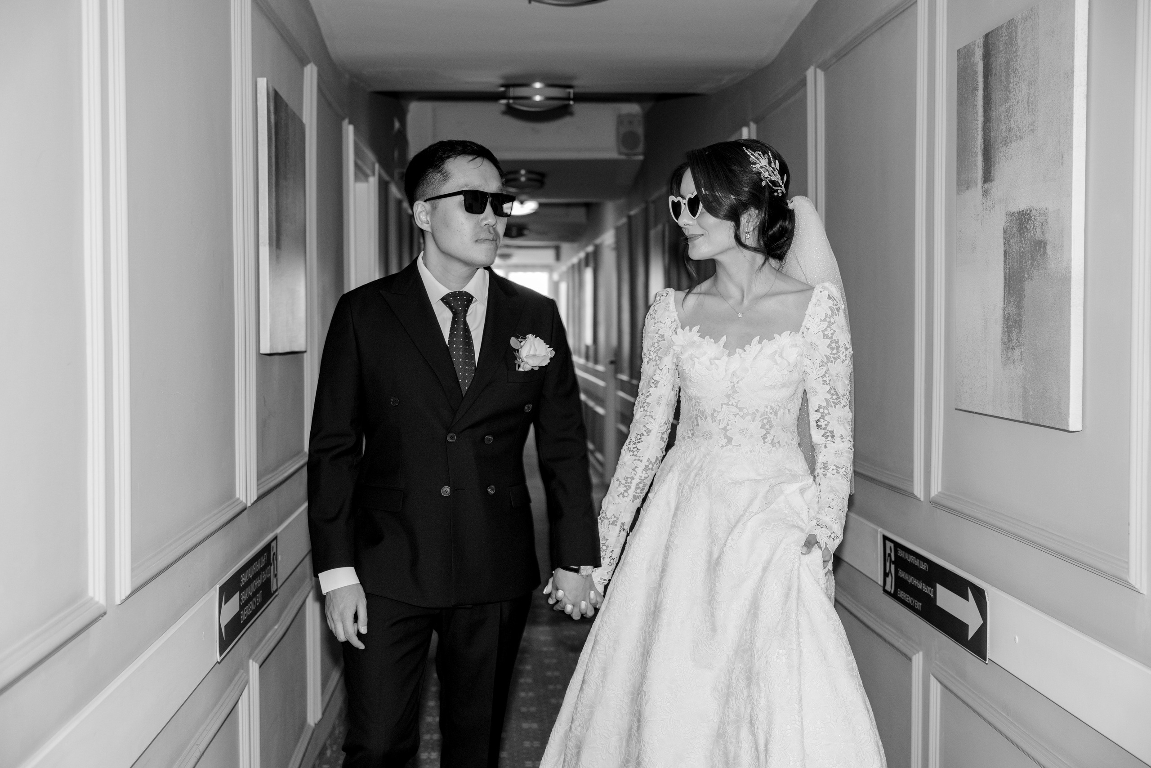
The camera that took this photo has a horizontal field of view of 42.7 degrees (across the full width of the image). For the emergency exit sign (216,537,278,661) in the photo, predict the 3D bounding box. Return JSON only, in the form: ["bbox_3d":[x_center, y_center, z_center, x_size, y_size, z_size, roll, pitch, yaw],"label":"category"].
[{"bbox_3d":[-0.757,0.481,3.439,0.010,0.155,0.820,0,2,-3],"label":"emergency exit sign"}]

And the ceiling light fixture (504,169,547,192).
[{"bbox_3d":[-0.370,-1.443,10.435,0.325,0.140,0.325,0,2,-3],"label":"ceiling light fixture"}]

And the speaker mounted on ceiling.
[{"bbox_3d":[0.364,-1.644,9.737,0.165,0.265,0.170,0,2,-3],"label":"speaker mounted on ceiling"}]

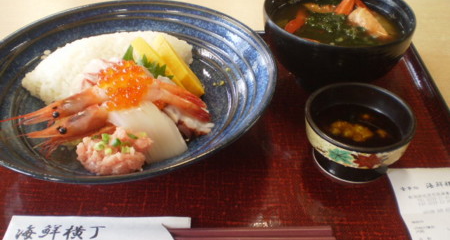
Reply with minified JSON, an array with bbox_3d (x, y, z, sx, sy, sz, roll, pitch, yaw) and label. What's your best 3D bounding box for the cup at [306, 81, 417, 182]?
[{"bbox_3d":[0.106,0.013,0.380,0.083,0.045,0.083,1,40,0],"label":"cup"}]

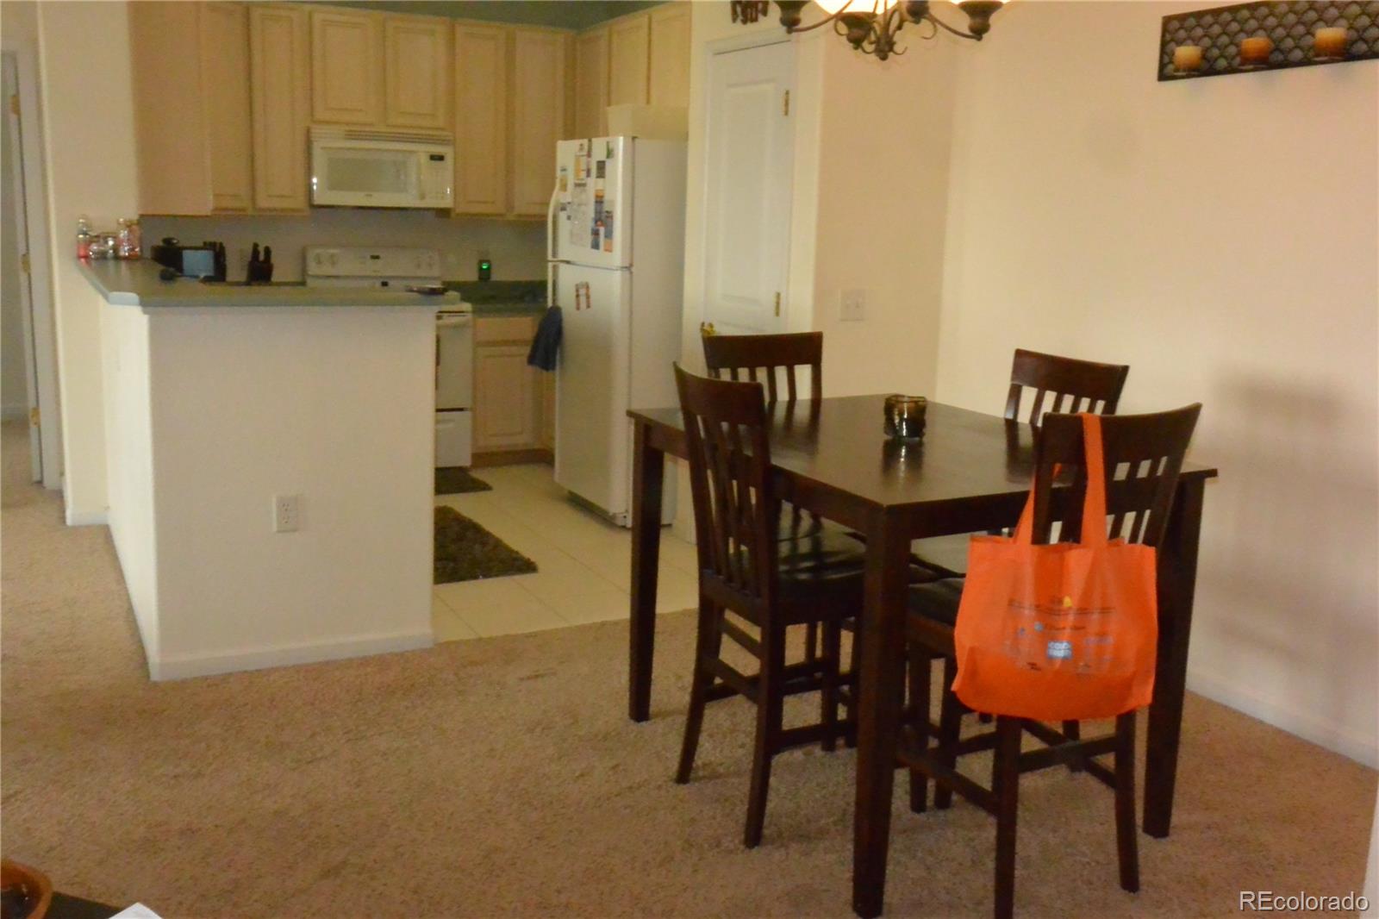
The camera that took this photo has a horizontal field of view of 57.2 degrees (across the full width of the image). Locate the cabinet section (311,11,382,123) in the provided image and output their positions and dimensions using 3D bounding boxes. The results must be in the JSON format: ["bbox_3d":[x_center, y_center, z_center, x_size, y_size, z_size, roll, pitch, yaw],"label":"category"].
[{"bbox_3d":[-1.862,-2.076,6.745,0.382,0.595,0.320,-4,12,-27],"label":"cabinet section"}]

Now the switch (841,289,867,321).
[{"bbox_3d":[0.618,-0.575,4.718,0.118,0.117,0.012,-4,12,-27],"label":"switch"}]

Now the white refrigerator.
[{"bbox_3d":[-0.159,-0.602,5.968,0.805,1.725,0.745,-4,12,-27],"label":"white refrigerator"}]

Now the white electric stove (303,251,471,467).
[{"bbox_3d":[-1.644,-0.535,6.881,0.756,1.180,0.650,-4,12,-27],"label":"white electric stove"}]

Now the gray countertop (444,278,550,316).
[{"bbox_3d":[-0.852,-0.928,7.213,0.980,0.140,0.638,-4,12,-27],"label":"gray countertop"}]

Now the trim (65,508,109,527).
[{"bbox_3d":[-2.645,0.255,5.553,0.171,0.077,0.015,-4,12,-27],"label":"trim"}]

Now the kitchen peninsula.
[{"bbox_3d":[-1.652,-0.115,4.769,1.033,1.165,2.124,-4,12,-27],"label":"kitchen peninsula"}]

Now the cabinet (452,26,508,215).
[{"bbox_3d":[-1.213,-1.869,7.029,0.315,1.023,0.320,-4,12,-27],"label":"cabinet"}]

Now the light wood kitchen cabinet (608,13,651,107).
[{"bbox_3d":[-0.173,-1.986,6.548,0.318,0.525,0.495,-4,12,-27],"label":"light wood kitchen cabinet"}]

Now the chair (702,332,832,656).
[{"bbox_3d":[0.304,0.190,3.684,0.425,1.060,0.500,-4,12,-27],"label":"chair"}]

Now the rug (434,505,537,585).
[{"bbox_3d":[-1.180,0.351,5.377,0.705,0.020,1.170,-4,12,-27],"label":"rug"}]

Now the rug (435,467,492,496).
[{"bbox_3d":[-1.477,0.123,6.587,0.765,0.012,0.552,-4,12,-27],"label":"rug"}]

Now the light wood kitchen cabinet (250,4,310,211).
[{"bbox_3d":[-2.133,-1.801,6.534,0.285,1.013,0.327,-4,12,-27],"label":"light wood kitchen cabinet"}]

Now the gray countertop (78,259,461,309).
[{"bbox_3d":[-1.634,-0.663,4.570,0.957,0.040,2.250,-4,12,-27],"label":"gray countertop"}]

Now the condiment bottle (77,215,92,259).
[{"bbox_3d":[-2.534,-0.928,5.284,0.052,0.173,0.052,-4,12,-27],"label":"condiment bottle"}]

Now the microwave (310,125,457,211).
[{"bbox_3d":[-1.689,-1.553,6.799,0.754,0.395,0.395,-4,12,-27],"label":"microwave"}]

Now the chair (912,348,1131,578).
[{"bbox_3d":[0.767,0.281,3.335,0.542,1.086,0.456,-4,12,-27],"label":"chair"}]

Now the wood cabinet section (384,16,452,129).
[{"bbox_3d":[-1.524,-2.098,6.918,0.378,0.595,0.320,-4,12,-27],"label":"wood cabinet section"}]

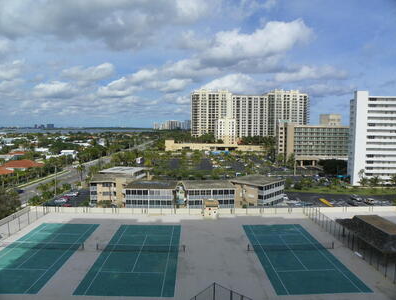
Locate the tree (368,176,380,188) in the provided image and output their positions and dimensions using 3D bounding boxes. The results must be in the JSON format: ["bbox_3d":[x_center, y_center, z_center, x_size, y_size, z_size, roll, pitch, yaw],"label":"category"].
[{"bbox_3d":[75.119,13.768,127.739,4.800,4.500,4.800,0,4,0],"label":"tree"}]

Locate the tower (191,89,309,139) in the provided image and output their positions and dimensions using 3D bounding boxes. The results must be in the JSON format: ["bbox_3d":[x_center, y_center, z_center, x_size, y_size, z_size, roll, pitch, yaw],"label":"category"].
[{"bbox_3d":[57.704,-33.781,344.418,128.000,67.000,36.000,0,4,0],"label":"tower"}]

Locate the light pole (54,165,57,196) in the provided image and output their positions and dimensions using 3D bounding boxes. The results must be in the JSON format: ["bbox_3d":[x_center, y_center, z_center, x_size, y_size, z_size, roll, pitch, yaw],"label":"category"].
[{"bbox_3d":[-51.269,11.307,108.159,0.350,10.800,0.350,0,4,0],"label":"light pole"}]

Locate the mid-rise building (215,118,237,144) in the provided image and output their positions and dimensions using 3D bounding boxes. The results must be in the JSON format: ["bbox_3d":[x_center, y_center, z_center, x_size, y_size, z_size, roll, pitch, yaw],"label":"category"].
[{"bbox_3d":[29.092,-15.201,312.721,20.000,34.300,20.000,0,4,0],"label":"mid-rise building"}]

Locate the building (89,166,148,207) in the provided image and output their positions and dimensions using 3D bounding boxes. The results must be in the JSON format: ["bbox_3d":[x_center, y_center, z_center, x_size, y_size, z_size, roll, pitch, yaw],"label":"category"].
[{"bbox_3d":[-26.073,12.143,107.708,17.000,9.500,34.000,0,4,-4],"label":"building"}]

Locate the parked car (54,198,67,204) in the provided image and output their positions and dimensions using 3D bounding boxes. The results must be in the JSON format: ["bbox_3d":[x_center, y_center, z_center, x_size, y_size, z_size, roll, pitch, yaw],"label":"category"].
[{"bbox_3d":[-45.001,16.653,99.127,4.500,1.550,1.800,0,4,-8],"label":"parked car"}]

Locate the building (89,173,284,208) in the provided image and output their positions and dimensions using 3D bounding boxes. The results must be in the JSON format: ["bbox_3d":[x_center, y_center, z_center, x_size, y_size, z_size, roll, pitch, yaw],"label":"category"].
[{"bbox_3d":[-3.080,13.393,92.749,62.000,9.500,24.000,0,4,0],"label":"building"}]

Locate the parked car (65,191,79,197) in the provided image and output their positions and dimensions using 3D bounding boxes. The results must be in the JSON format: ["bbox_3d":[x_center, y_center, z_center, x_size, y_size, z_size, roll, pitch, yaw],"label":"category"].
[{"bbox_3d":[-45.996,15.844,109.597,4.800,1.600,1.850,0,4,-8],"label":"parked car"}]

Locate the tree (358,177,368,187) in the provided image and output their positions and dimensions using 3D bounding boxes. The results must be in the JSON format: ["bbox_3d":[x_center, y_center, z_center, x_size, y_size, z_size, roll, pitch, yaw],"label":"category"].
[{"bbox_3d":[71.719,13.707,129.641,4.200,4.300,4.200,0,4,0],"label":"tree"}]

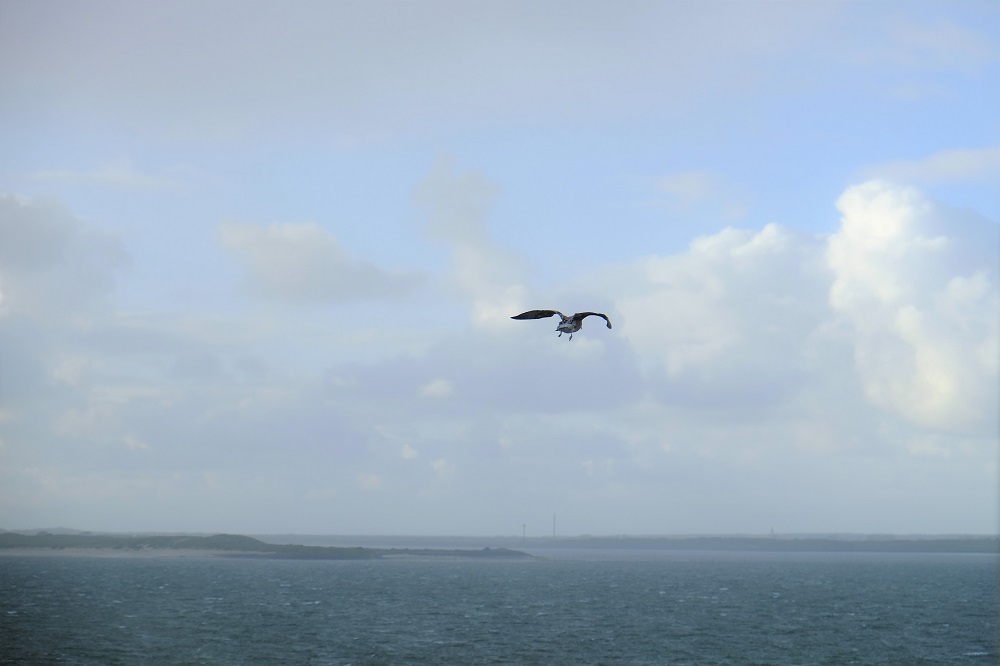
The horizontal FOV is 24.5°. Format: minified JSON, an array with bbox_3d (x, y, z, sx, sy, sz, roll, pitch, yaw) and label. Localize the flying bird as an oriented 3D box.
[{"bbox_3d":[0.686,-0.083,25.500,1.170,0.330,0.560,0,-5,20],"label":"flying bird"}]

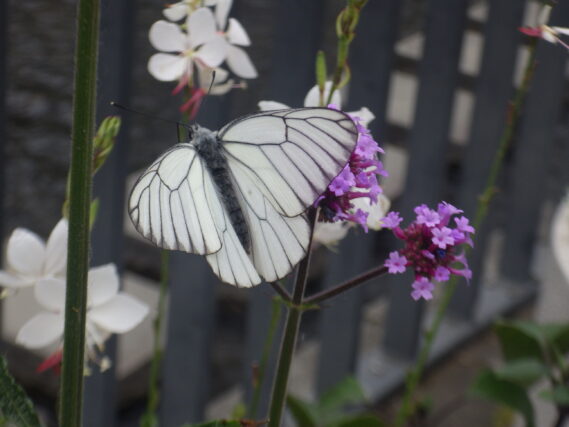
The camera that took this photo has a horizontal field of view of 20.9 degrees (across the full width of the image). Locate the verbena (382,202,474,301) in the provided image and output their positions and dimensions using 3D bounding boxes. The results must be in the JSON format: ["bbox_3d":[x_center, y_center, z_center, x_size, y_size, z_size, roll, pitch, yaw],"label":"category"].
[{"bbox_3d":[0.034,0.009,0.368,0.022,0.023,0.022,19,21,0],"label":"verbena"}]

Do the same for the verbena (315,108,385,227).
[{"bbox_3d":[0.014,-0.011,0.370,0.022,0.029,0.022,11,22,0],"label":"verbena"}]

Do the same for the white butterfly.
[{"bbox_3d":[-0.009,-0.004,0.354,0.056,0.043,0.021,-19,-16,-19],"label":"white butterfly"}]

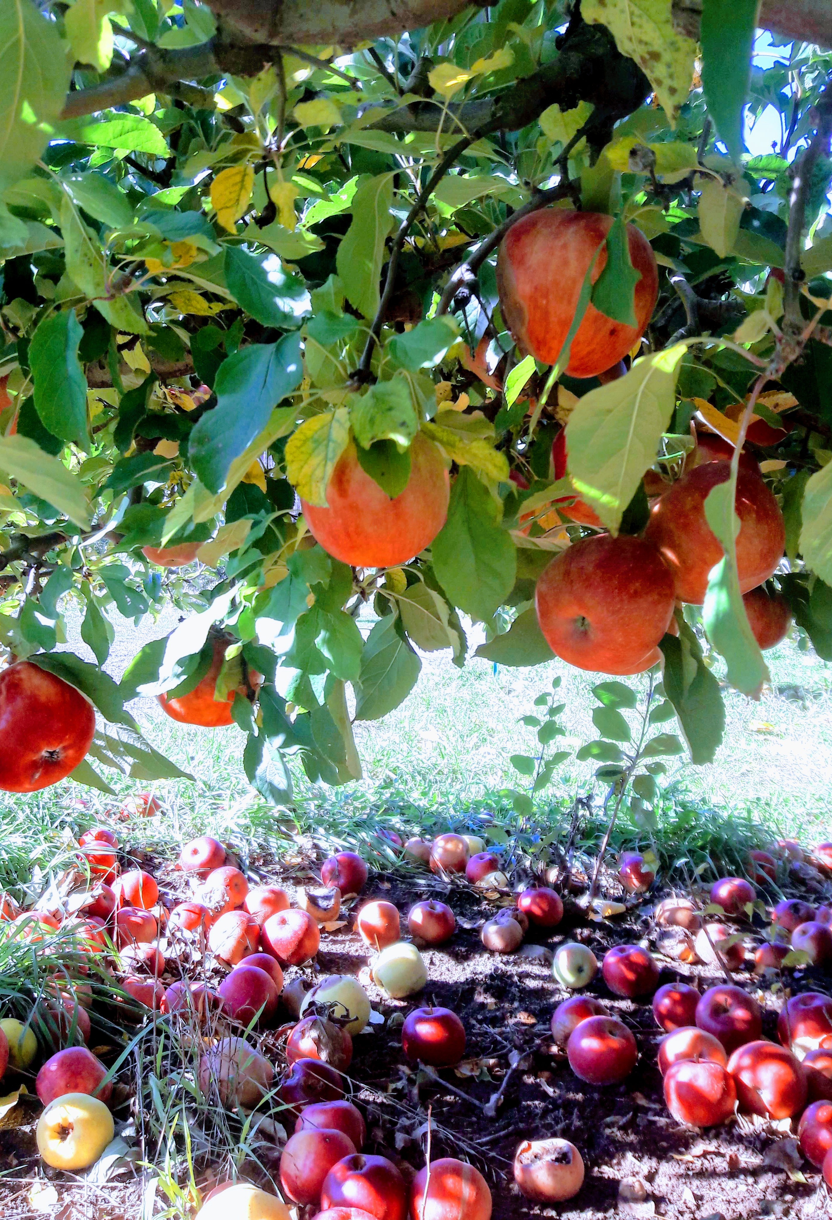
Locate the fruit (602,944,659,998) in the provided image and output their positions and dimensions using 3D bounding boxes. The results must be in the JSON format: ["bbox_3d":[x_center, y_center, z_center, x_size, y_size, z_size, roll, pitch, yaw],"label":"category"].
[{"bbox_3d":[0.297,0.501,1.369,0.076,0.070,0.076,3,26,13],"label":"fruit"}]

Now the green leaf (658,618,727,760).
[{"bbox_3d":[0.160,0.048,0.570,0.034,0.083,0.024,-14,0,16],"label":"green leaf"}]

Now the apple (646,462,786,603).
[{"bbox_3d":[0.168,-0.043,0.555,0.079,0.076,0.079,2,3,0],"label":"apple"}]

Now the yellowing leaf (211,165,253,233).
[{"bbox_3d":[-0.145,-0.325,0.780,0.034,0.057,0.015,10,6,-7],"label":"yellowing leaf"}]

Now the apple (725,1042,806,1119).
[{"bbox_3d":[0.376,0.504,1.060,0.084,0.084,0.080,0,-5,29],"label":"apple"}]

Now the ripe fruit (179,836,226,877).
[{"bbox_3d":[-0.399,0.461,1.847,0.084,0.078,0.084,-15,38,0],"label":"ripe fruit"}]

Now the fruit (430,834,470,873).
[{"bbox_3d":[0.065,0.465,1.884,0.077,0.074,0.077,2,3,0],"label":"fruit"}]

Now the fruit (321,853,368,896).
[{"bbox_3d":[-0.124,0.457,1.705,0.079,0.074,0.079,2,3,0],"label":"fruit"}]

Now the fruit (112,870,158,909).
[{"bbox_3d":[-0.478,0.475,1.677,0.077,0.070,0.077,0,3,-16],"label":"fruit"}]

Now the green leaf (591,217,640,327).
[{"bbox_3d":[0.089,-0.151,0.440,0.024,0.050,0.015,1,3,0],"label":"green leaf"}]

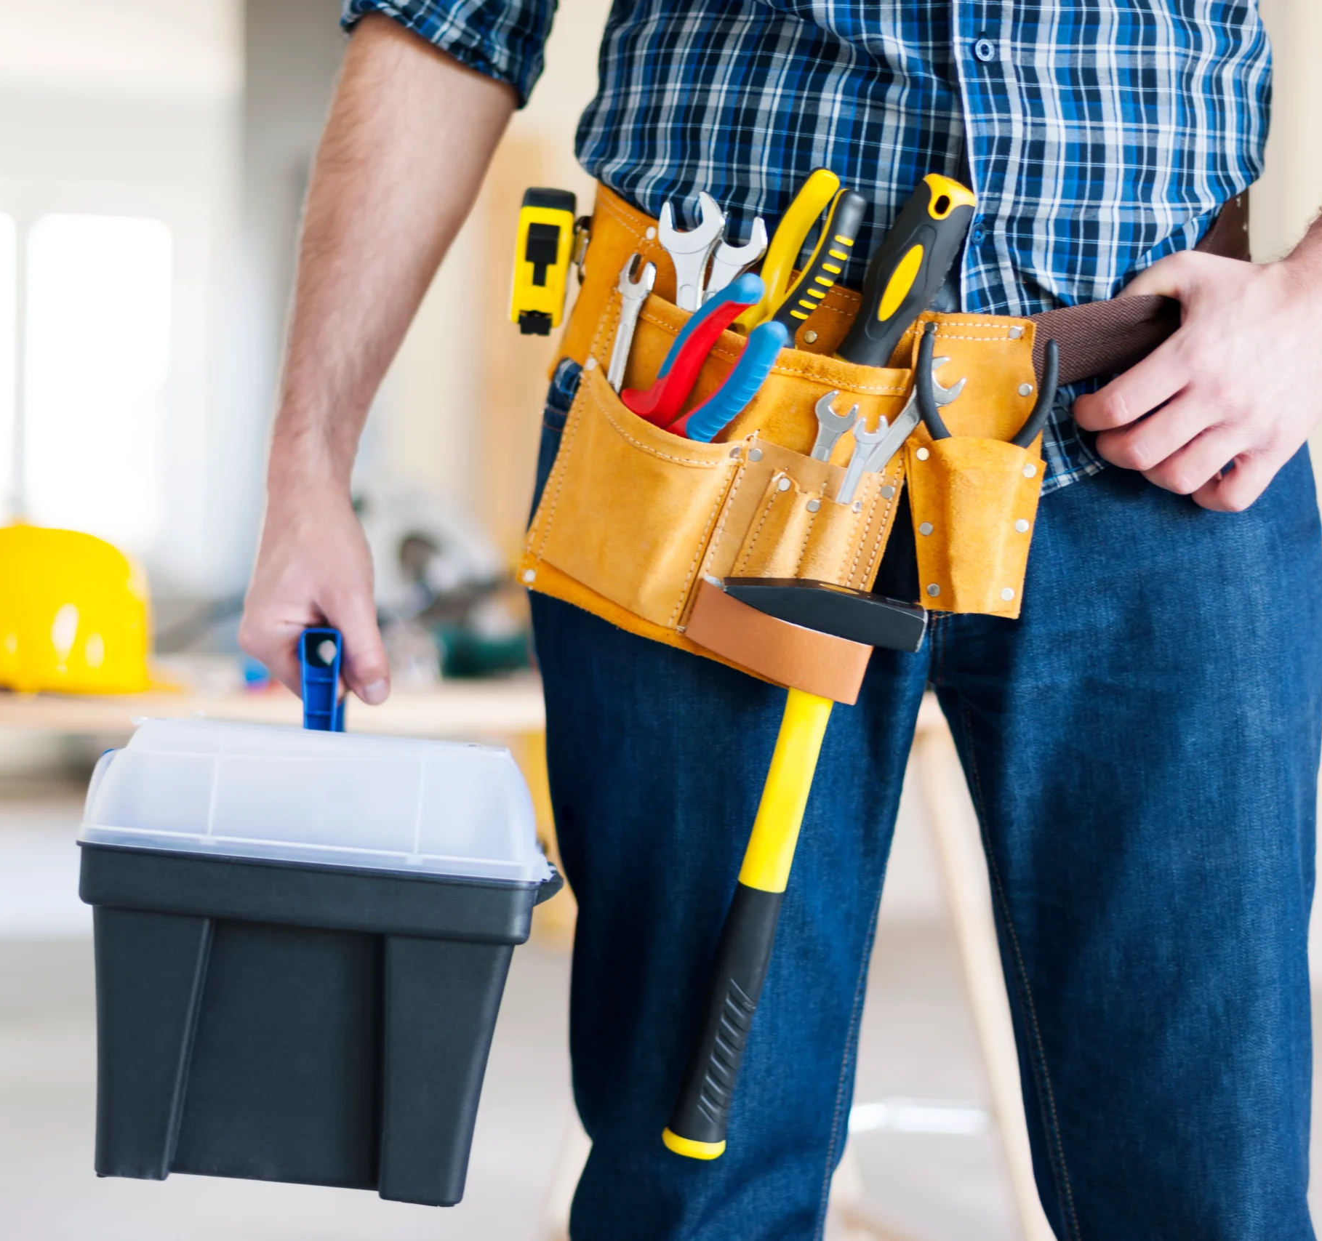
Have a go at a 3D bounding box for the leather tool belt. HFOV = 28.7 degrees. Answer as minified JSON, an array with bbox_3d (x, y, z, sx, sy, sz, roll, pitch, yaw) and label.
[{"bbox_3d":[0.118,-0.098,1.380,0.385,0.265,0.290,0,2,-3],"label":"leather tool belt"}]

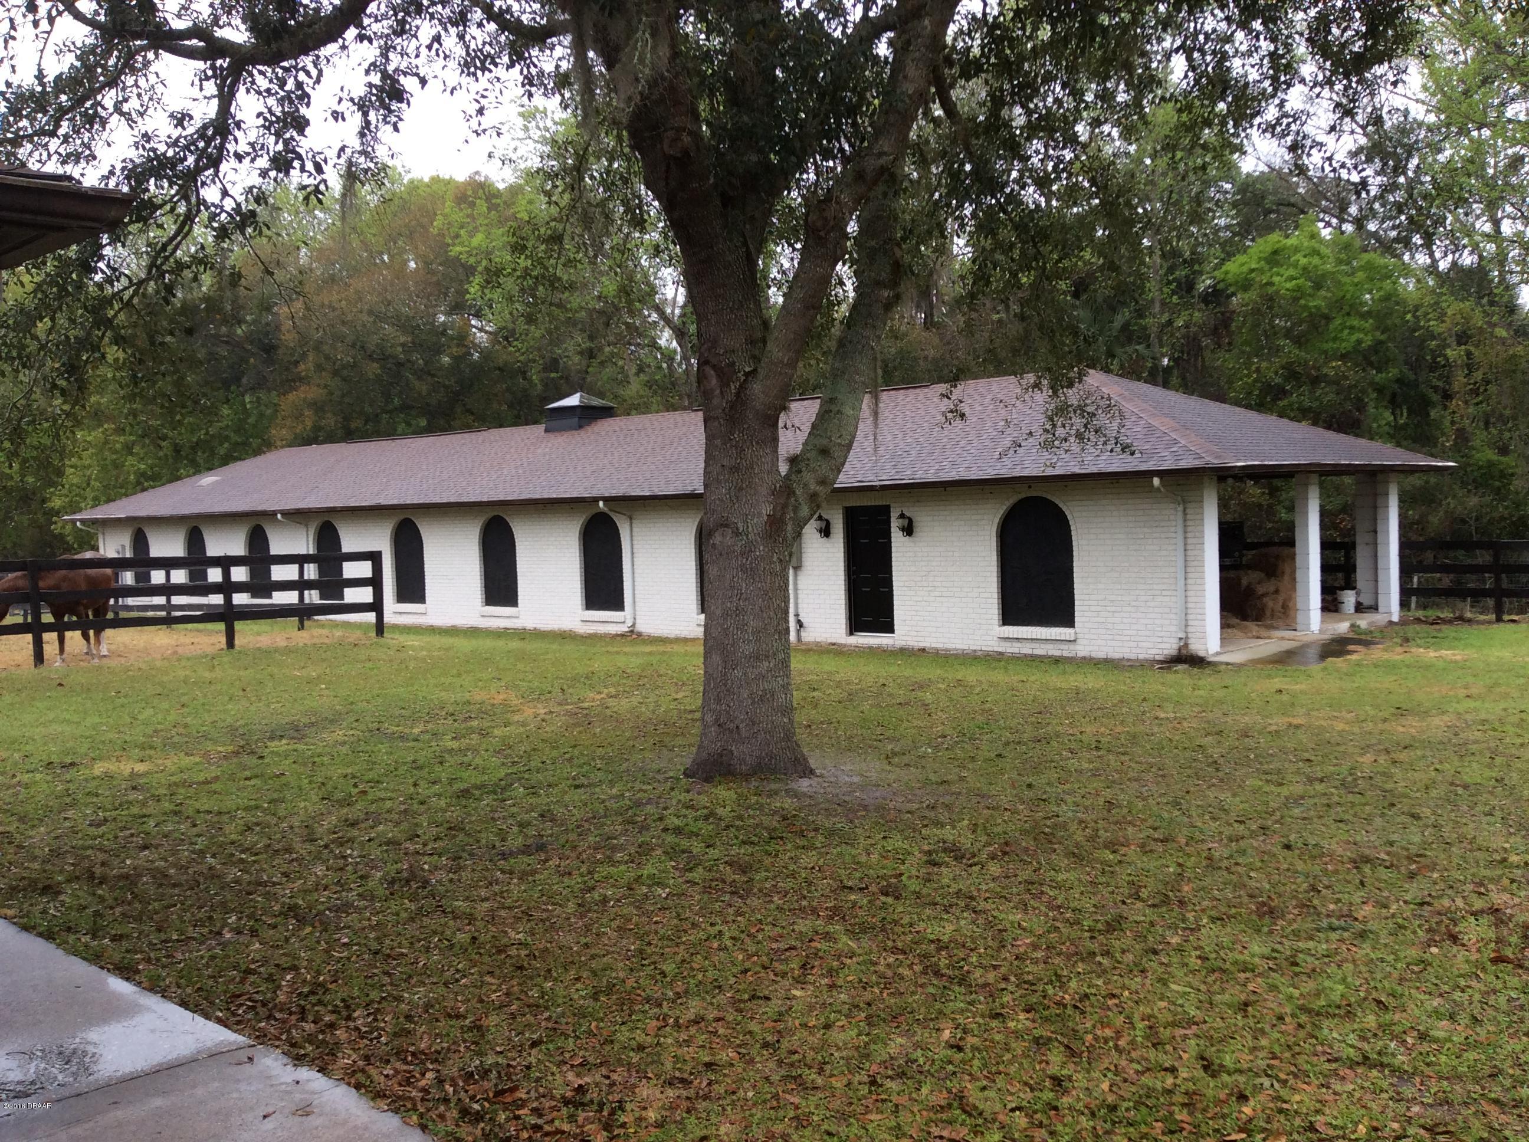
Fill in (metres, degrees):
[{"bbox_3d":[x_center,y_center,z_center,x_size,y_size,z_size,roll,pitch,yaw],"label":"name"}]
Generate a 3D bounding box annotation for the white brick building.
[{"bbox_3d":[-4.226,-1.365,33.148,35.050,4.605,8.856,0,4,42],"label":"white brick building"}]

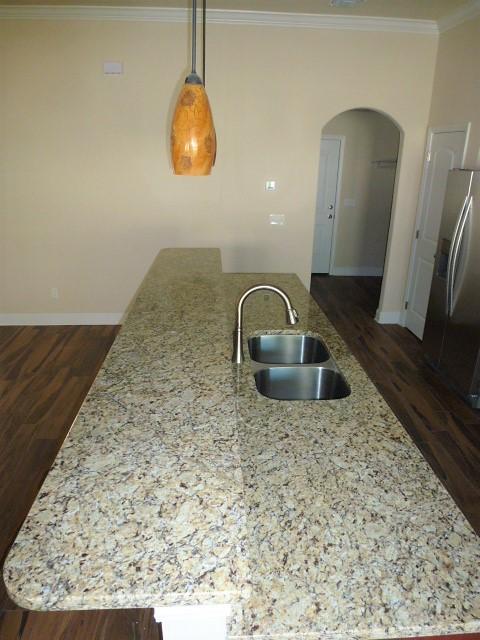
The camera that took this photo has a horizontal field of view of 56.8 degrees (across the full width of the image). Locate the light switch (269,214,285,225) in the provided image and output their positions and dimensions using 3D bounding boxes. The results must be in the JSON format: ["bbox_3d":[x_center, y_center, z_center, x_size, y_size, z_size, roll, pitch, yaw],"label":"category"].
[{"bbox_3d":[0.394,-1.049,4.652,0.162,0.110,0.013,0,20,-4],"label":"light switch"}]

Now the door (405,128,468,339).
[{"bbox_3d":[1.907,-0.779,4.394,0.050,2.050,0.601,0,20,-4],"label":"door"}]

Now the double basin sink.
[{"bbox_3d":[0.240,0.291,2.043,0.403,0.200,0.735,0,20,-4],"label":"double basin sink"}]

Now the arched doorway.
[{"bbox_3d":[1.221,-1.050,4.776,0.868,2.276,0.130,0,20,-4],"label":"arched doorway"}]

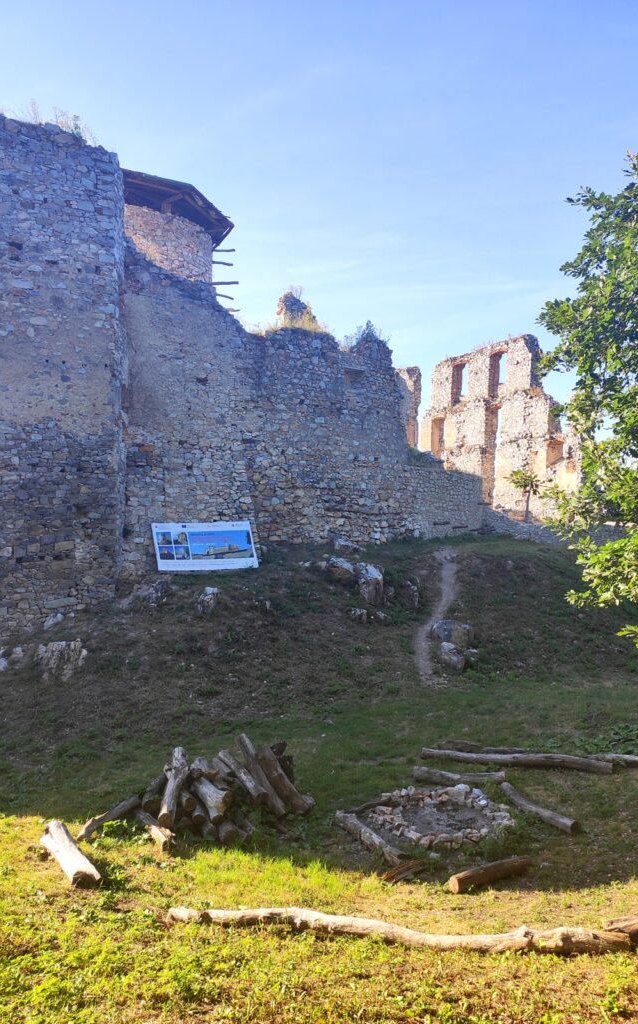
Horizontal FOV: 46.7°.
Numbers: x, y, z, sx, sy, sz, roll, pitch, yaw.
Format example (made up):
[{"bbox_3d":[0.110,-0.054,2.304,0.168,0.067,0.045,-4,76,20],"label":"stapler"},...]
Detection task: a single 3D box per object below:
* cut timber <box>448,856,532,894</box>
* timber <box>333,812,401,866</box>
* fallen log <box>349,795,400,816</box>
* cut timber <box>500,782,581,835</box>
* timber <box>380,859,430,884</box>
[{"bbox_3d":[2.071,4.306,8.804,1.151,0.210,0.210,1,1,-29],"label":"cut timber"},{"bbox_3d":[0.635,4.268,9.736,0.230,0.200,1.257,1,1,-30],"label":"timber"},{"bbox_3d":[0.819,4.296,10.782,0.829,0.120,0.140,1,1,-29],"label":"fallen log"},{"bbox_3d":[3.210,4.309,10.803,0.270,0.190,1.515,1,1,-23],"label":"cut timber"},{"bbox_3d":[1.040,4.333,8.929,0.610,0.110,0.170,1,1,-36],"label":"timber"}]

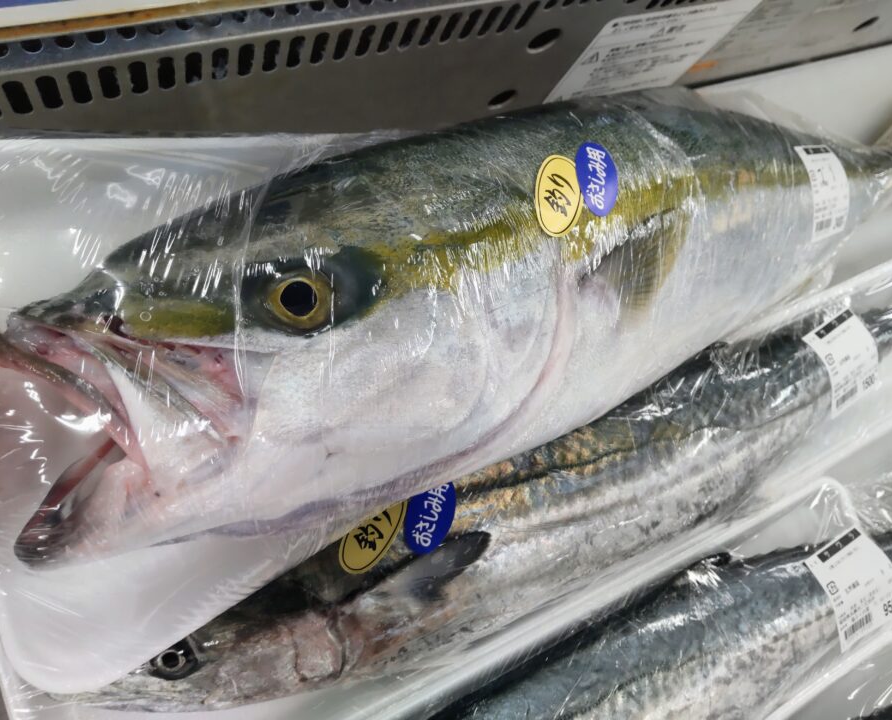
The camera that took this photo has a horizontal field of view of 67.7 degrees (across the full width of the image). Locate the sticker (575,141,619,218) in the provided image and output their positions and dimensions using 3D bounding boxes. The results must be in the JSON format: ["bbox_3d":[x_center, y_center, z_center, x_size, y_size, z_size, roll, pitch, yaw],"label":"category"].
[{"bbox_3d":[0.069,-0.083,0.304,0.024,0.003,0.040,11,69,-21],"label":"sticker"}]

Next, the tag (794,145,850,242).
[{"bbox_3d":[0.246,-0.110,0.432,0.060,0.008,0.060,-19,97,-40],"label":"tag"}]

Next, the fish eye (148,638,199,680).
[{"bbox_3d":[-0.115,0.125,0.280,0.018,0.008,0.015,-21,89,-9],"label":"fish eye"}]

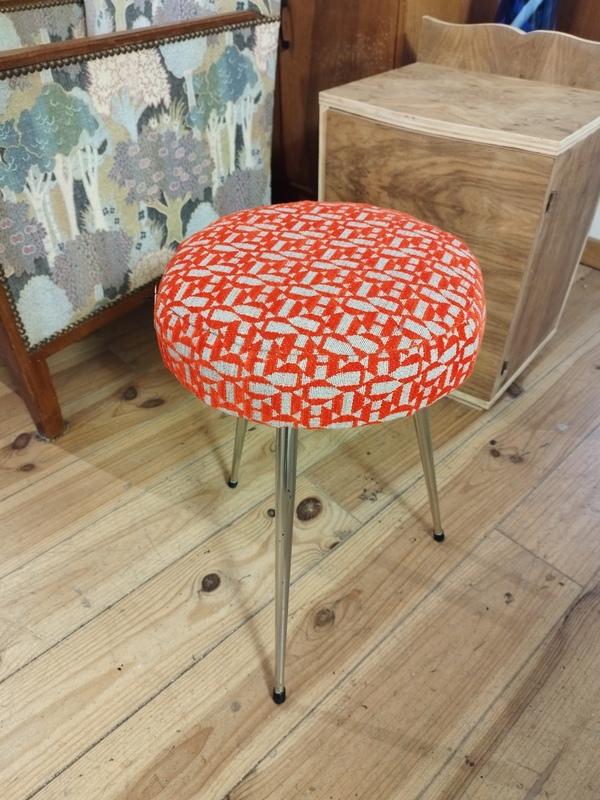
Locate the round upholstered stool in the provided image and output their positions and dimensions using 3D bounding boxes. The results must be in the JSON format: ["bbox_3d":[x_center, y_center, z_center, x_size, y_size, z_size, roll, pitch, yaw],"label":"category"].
[{"bbox_3d":[0.031,0.061,0.588,0.320,0.472,0.320,-1,43,0],"label":"round upholstered stool"}]

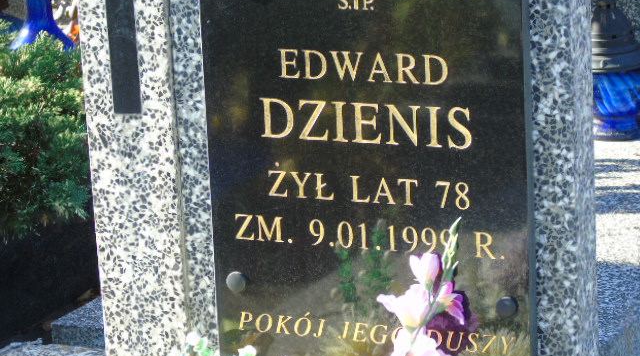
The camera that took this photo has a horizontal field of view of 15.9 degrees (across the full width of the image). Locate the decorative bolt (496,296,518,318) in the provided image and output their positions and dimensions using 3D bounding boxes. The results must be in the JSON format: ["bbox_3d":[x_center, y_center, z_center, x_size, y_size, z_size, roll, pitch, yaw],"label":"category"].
[{"bbox_3d":[0.212,0.149,2.617,0.025,0.025,0.010,3,14,24],"label":"decorative bolt"}]

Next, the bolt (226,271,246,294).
[{"bbox_3d":[-0.102,0.126,2.757,0.025,0.025,0.010,3,14,24],"label":"bolt"}]

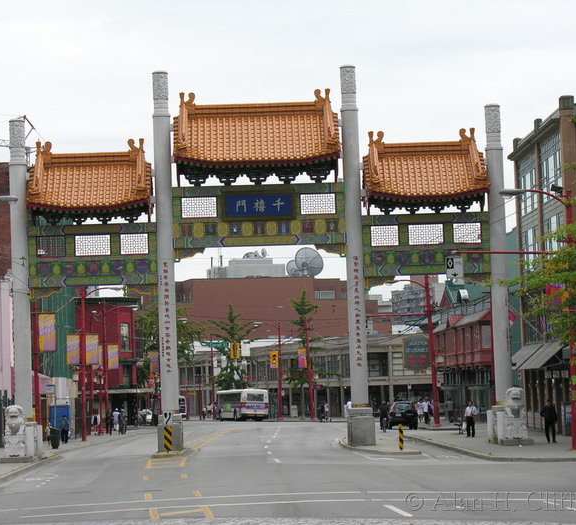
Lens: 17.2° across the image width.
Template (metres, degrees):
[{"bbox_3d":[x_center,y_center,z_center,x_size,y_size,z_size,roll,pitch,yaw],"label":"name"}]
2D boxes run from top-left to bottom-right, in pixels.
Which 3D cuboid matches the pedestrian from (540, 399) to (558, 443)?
[{"bbox_3d":[10.357,6.273,75.000,0.620,1.700,0.400,-2,-4,0],"label":"pedestrian"}]

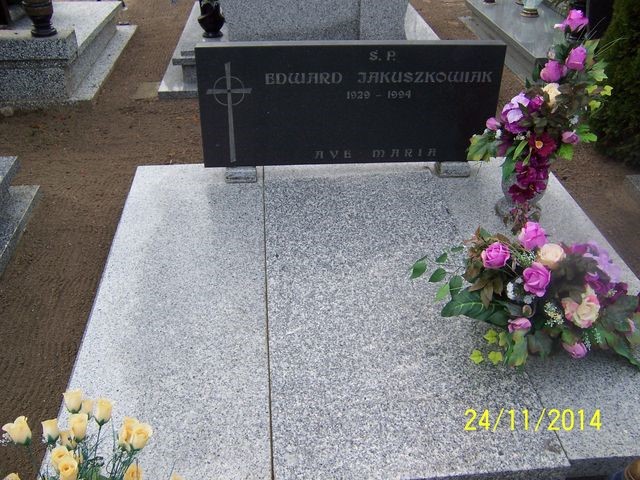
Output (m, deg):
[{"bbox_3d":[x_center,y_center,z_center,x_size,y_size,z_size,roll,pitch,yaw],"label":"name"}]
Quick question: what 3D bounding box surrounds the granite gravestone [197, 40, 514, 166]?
[{"bbox_3d":[0.118,-0.507,2.307,1.120,0.442,0.075,-2,28,-5],"label":"granite gravestone"}]

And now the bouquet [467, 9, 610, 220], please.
[{"bbox_3d":[0.730,-0.391,2.024,0.420,0.680,0.320,-2,33,-5],"label":"bouquet"}]

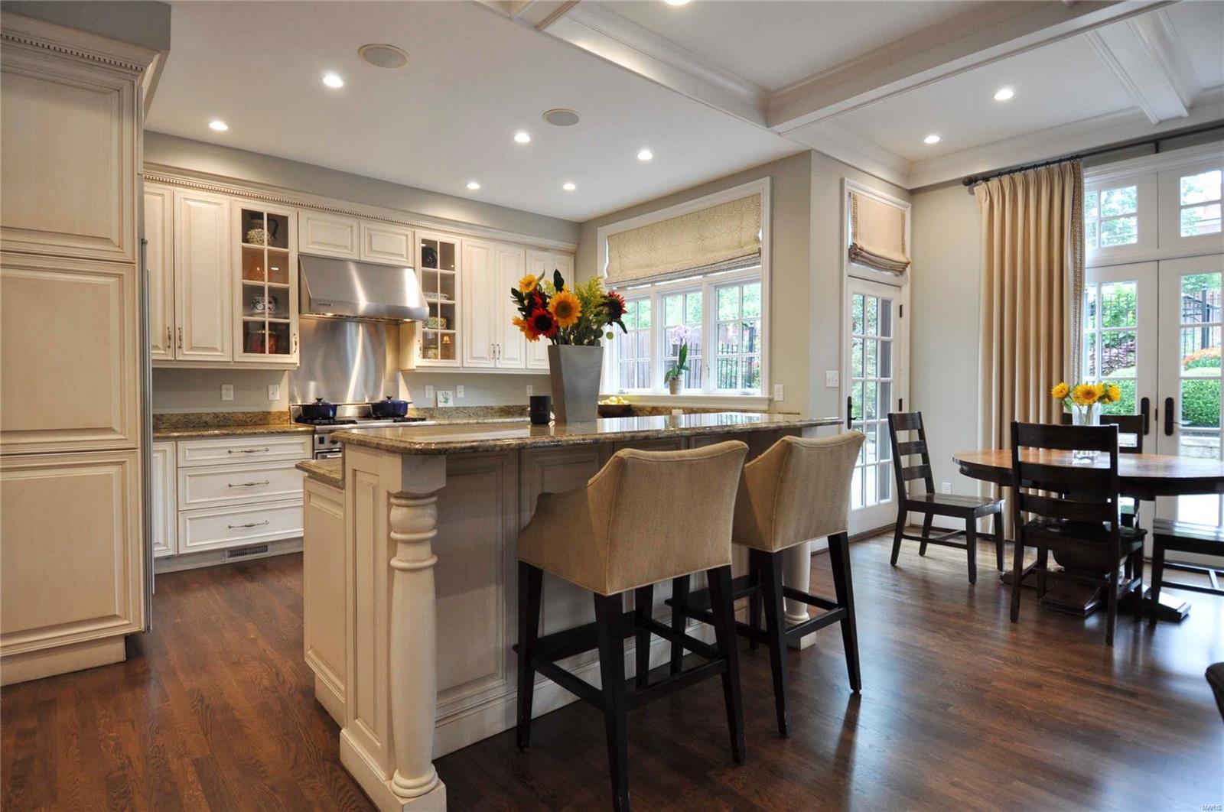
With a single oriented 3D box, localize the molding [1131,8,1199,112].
[{"bbox_3d":[3.065,-1.898,3.340,1.650,0.135,0.090,-2,3,-41],"label":"molding"}]

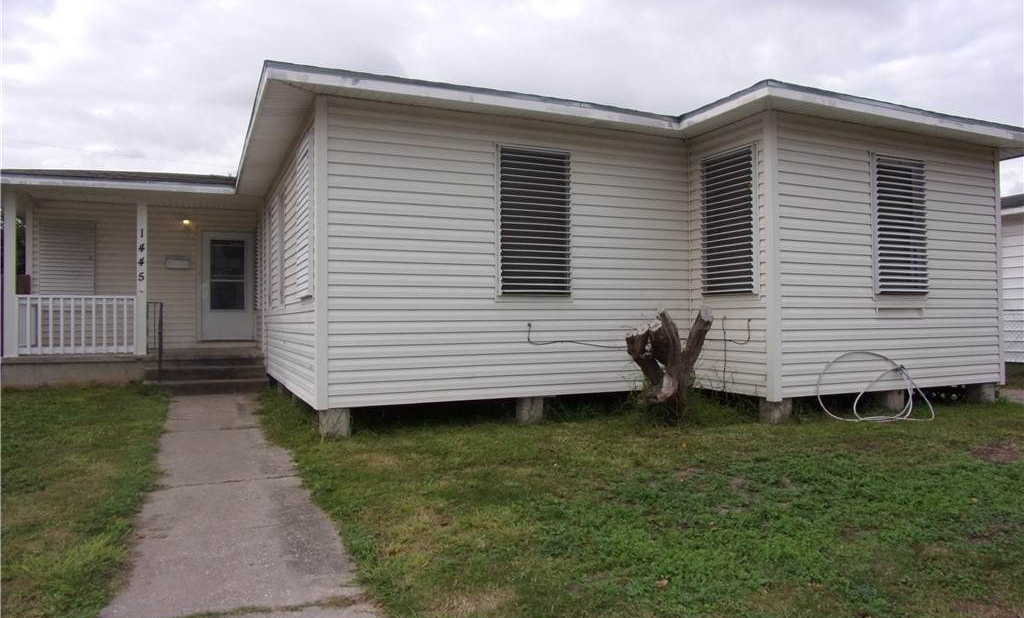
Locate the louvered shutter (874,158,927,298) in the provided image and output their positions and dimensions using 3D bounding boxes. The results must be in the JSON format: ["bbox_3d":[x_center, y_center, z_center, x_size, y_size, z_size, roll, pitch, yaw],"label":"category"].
[{"bbox_3d":[4.421,-0.938,7.990,0.800,1.520,0.080,0,-1,-25],"label":"louvered shutter"}]

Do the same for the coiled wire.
[{"bbox_3d":[3.800,0.788,7.380,1.100,0.700,0.450,0,-1,0],"label":"coiled wire"}]

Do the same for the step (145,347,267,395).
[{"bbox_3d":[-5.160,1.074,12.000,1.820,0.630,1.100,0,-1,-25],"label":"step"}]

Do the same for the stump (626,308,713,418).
[{"bbox_3d":[1.698,0.573,7.650,0.900,1.170,0.620,-1,-1,13],"label":"stump"}]

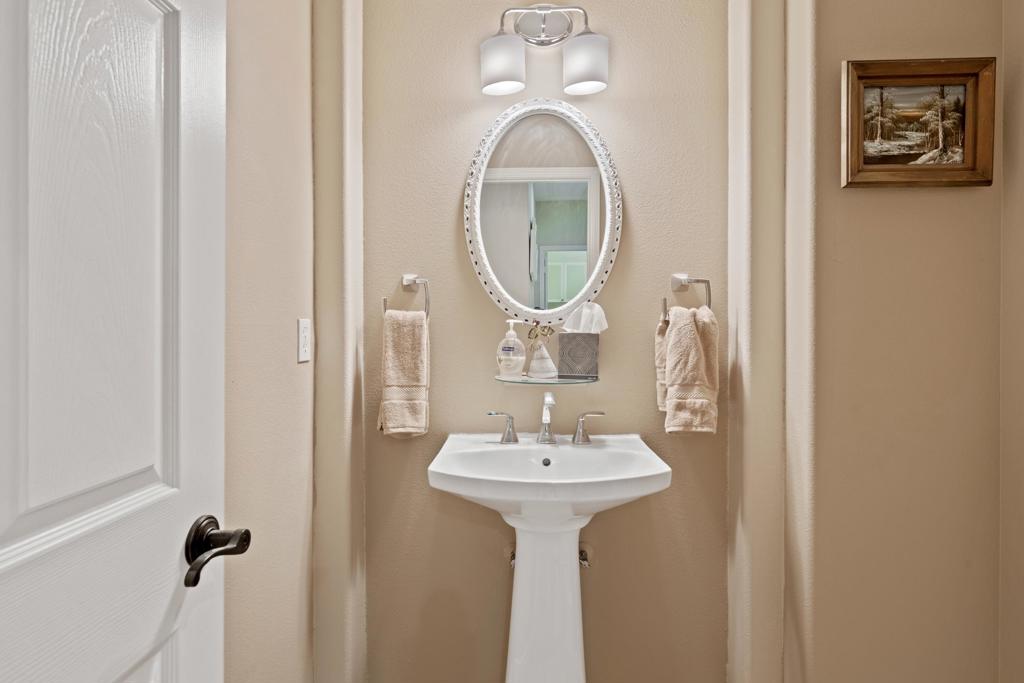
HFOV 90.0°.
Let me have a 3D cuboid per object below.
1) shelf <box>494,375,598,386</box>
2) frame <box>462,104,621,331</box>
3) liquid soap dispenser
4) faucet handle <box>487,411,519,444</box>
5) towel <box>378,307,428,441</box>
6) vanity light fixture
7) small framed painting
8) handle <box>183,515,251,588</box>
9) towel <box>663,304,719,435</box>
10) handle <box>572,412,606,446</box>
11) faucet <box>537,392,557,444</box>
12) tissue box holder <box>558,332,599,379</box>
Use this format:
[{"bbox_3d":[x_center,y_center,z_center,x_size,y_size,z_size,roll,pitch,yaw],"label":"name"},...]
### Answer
[{"bbox_3d":[0.103,0.113,1.502,0.312,0.008,0.130,0,0,3],"label":"shelf"},{"bbox_3d":[0.095,-0.390,1.545,0.474,0.682,0.035,0,0,0],"label":"frame"},{"bbox_3d":[-0.001,0.020,1.490,0.084,0.165,0.050,0,0,9],"label":"liquid soap dispenser"},{"bbox_3d":[-0.025,0.242,1.444,0.089,0.084,0.050,0,0,2],"label":"faucet handle"},{"bbox_3d":[-0.328,0.096,1.528,0.150,0.382,0.080,0,0,3],"label":"towel"},{"bbox_3d":[0.093,-0.864,1.482,0.360,0.275,0.167,0,0,0],"label":"vanity light fixture"},{"bbox_3d":[0.985,-0.529,1.247,0.346,0.288,0.036,-1,3,2],"label":"small framed painting"},{"bbox_3d":[-0.405,0.282,0.690,0.070,0.070,0.138,0,0,2],"label":"handle"},{"bbox_3d":[0.511,0.081,1.492,0.162,0.364,0.090,0,0,0],"label":"towel"},{"bbox_3d":[0.222,0.246,1.470,0.092,0.090,0.053,0,0,3],"label":"handle"},{"bbox_3d":[0.099,0.217,1.425,0.055,0.150,0.145,0,0,3],"label":"faucet"},{"bbox_3d":[0.192,0.042,1.503,0.113,0.132,0.112,0,0,3],"label":"tissue box holder"}]

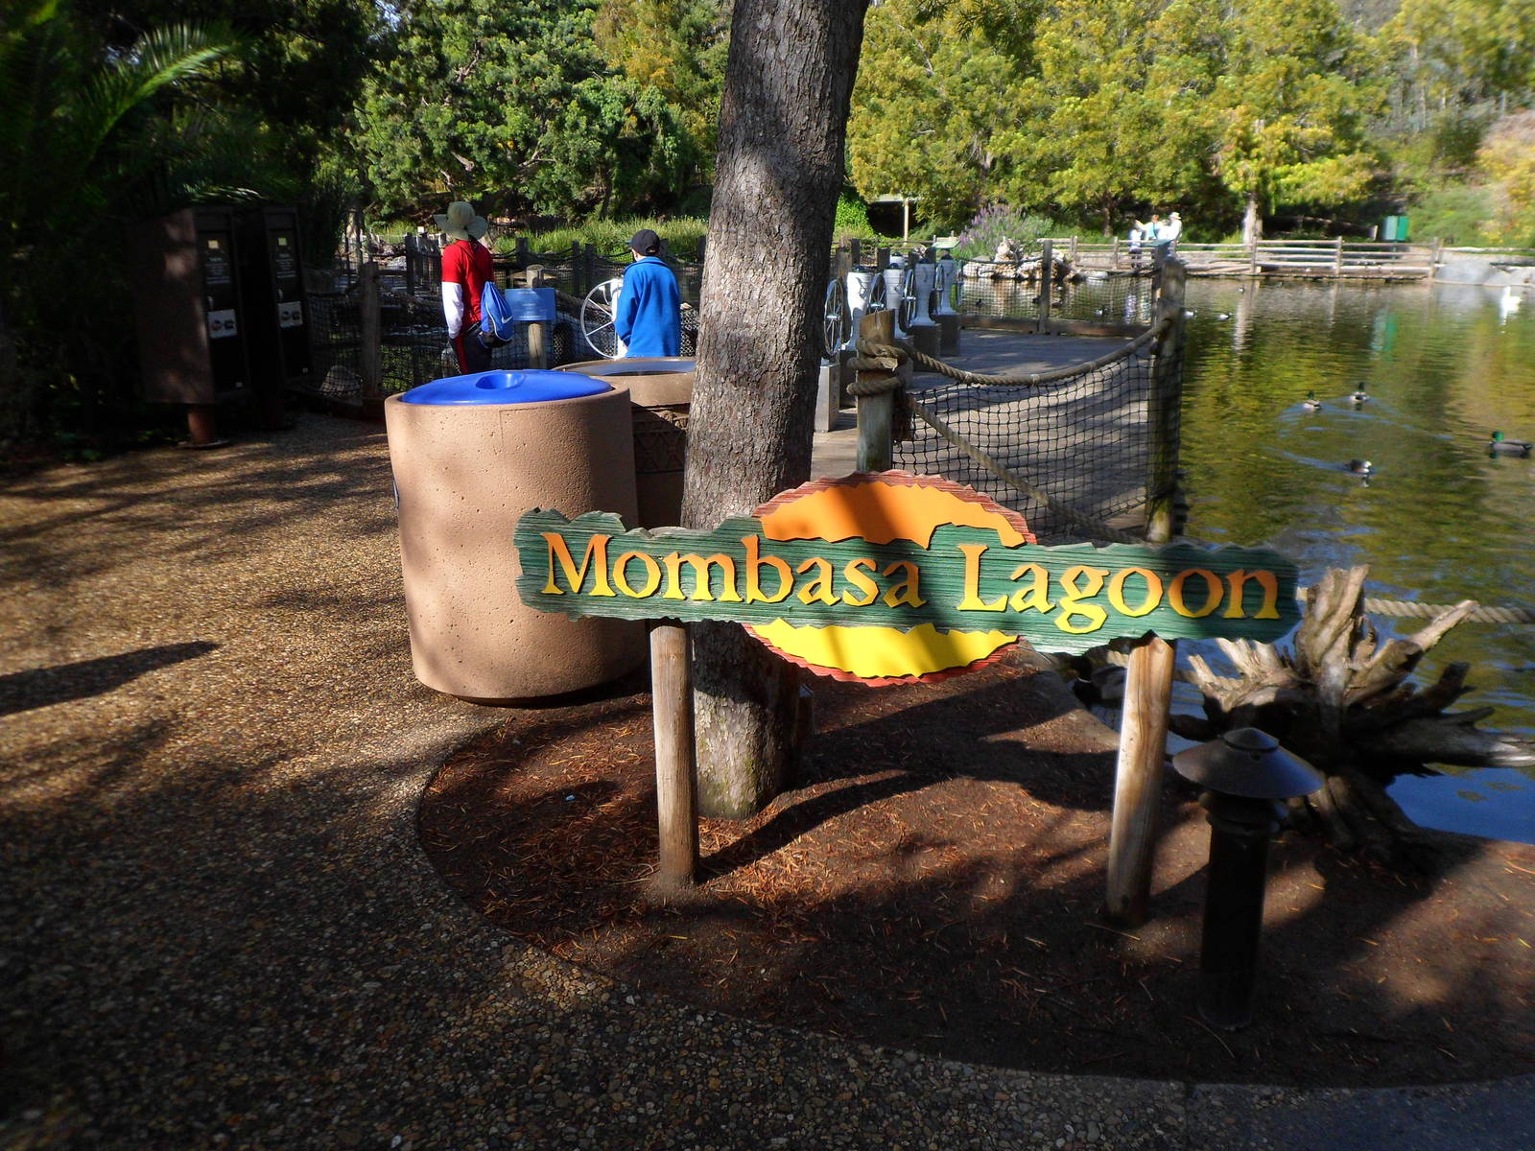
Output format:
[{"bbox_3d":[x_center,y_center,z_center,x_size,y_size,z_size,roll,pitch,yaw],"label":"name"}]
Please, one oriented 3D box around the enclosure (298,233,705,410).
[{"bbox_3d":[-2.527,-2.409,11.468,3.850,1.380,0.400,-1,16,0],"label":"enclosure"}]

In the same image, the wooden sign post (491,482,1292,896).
[{"bbox_3d":[0.277,0.262,2.722,1.675,1.050,0.150,1,17,9],"label":"wooden sign post"}]

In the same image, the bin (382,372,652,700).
[{"bbox_3d":[-0.879,-0.155,4.285,0.830,1.025,0.830,-1,16,0],"label":"bin"}]

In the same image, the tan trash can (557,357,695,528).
[{"bbox_3d":[-0.507,-0.409,5.196,0.790,0.980,0.790,-1,16,0],"label":"tan trash can"}]

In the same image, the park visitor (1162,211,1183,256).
[{"bbox_3d":[12.563,-10.405,37.165,0.420,1.720,0.520,-3,16,-5],"label":"park visitor"}]

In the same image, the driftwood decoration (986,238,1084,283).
[{"bbox_3d":[8.026,-9.492,35.836,3.000,1.250,1.500,1,17,10],"label":"driftwood decoration"}]

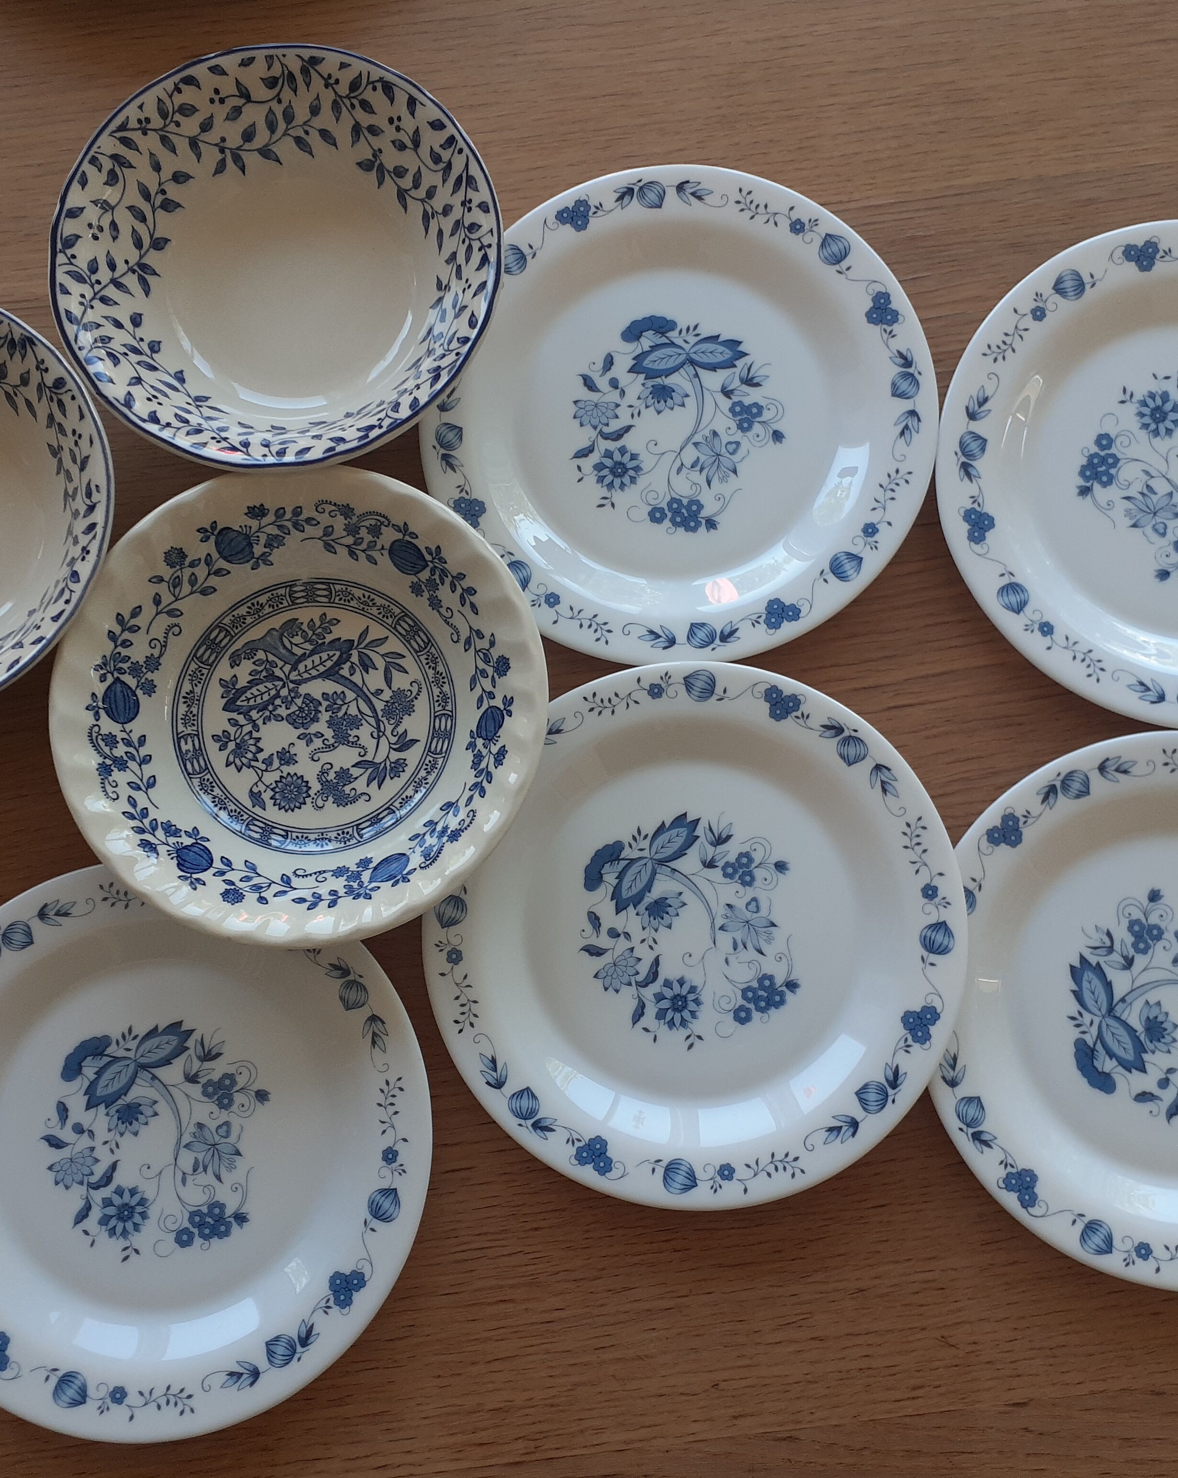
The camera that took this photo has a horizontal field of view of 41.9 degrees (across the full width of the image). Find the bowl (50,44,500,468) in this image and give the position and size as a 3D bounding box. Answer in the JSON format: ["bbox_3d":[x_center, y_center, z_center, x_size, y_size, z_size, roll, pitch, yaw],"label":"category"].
[{"bbox_3d":[-0.110,-0.167,0.563,0.158,0.052,0.158,0,81,0],"label":"bowl"}]

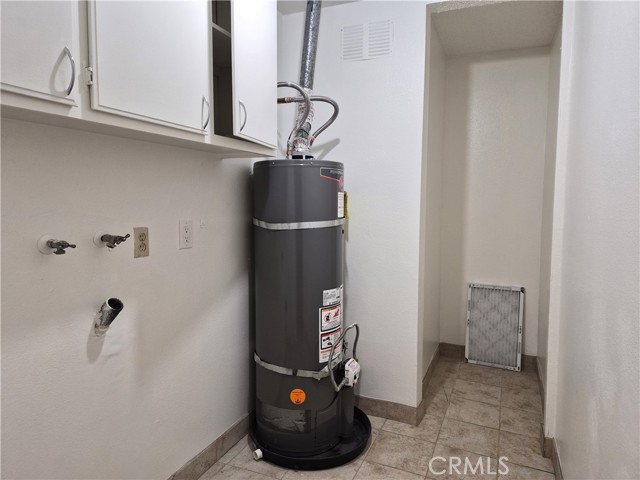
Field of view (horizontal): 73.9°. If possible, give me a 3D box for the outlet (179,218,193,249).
[{"bbox_3d":[-0.579,-0.025,1.842,0.012,0.122,0.078,2,6,24],"label":"outlet"}]

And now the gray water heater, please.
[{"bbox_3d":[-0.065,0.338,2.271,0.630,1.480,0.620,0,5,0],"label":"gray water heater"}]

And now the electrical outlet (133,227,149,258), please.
[{"bbox_3d":[-0.678,0.010,1.618,0.012,0.115,0.071,2,6,24],"label":"electrical outlet"}]

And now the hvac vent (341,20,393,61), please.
[{"bbox_3d":[0.257,-1.110,2.373,0.303,0.202,0.020,2,6,24],"label":"hvac vent"}]

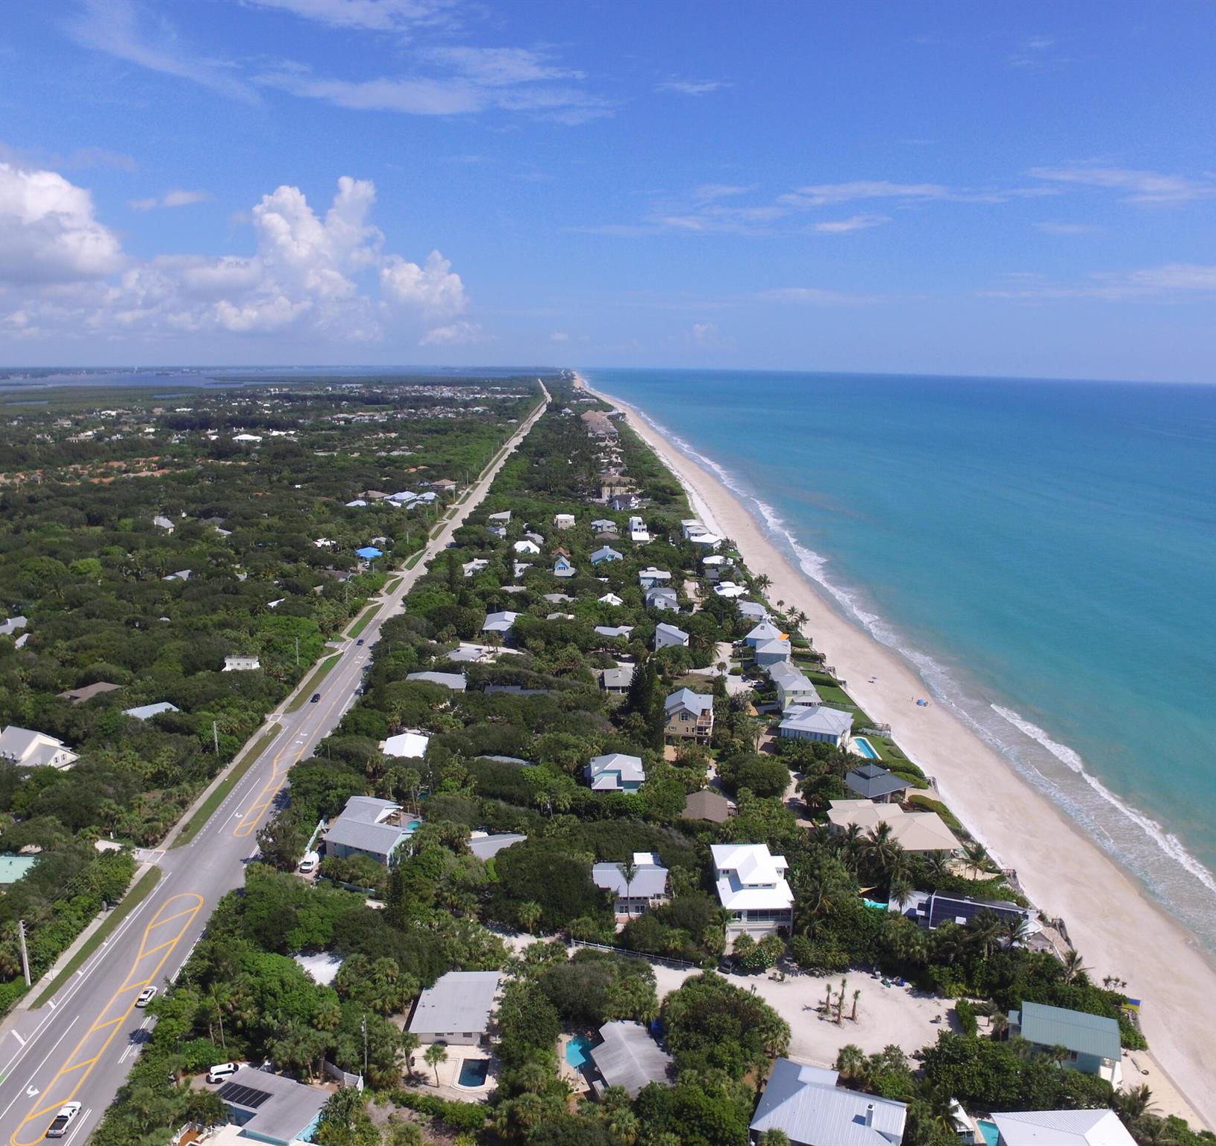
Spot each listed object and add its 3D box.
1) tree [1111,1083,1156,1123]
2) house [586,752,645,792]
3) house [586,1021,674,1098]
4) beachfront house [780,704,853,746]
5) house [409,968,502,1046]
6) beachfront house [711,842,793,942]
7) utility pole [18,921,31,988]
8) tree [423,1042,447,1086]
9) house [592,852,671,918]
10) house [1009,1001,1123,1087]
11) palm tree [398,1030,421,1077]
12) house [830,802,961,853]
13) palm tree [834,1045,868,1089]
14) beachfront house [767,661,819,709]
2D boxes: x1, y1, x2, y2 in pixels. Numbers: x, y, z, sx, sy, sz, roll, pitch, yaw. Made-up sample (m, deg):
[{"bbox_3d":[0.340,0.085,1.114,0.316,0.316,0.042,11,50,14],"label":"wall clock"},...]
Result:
[{"bbox_3d":[76.432,76.951,128.021,5.600,5.800,5.600,0,13,-1],"label":"tree"},{"bbox_3d":[2.561,53.198,230.758,13.800,8.000,12.500,1,13,1],"label":"house"},{"bbox_3d":[3.662,74.862,135.617,10.000,4.400,13.500,-7,15,-29],"label":"house"},{"bbox_3d":[62.145,44.774,262.557,18.000,6.600,16.800,6,14,21],"label":"beachfront house"},{"bbox_3d":[-25.882,74.051,150.752,12.700,3.600,14.600,1,13,1],"label":"house"},{"bbox_3d":[27.550,59.730,168.810,13.200,10.800,17.500,0,13,-2],"label":"beachfront house"},{"bbox_3d":[-100.425,65.517,152.118,0.700,12.200,0.500,0,13,-1],"label":"utility pole"},{"bbox_3d":[-25.040,70.910,126.540,3.600,6.900,3.600,1,13,0],"label":"tree"},{"bbox_3d":[4.440,60.310,170.890,14.700,8.000,10.600,0,13,-2],"label":"house"},{"bbox_3d":[72.586,73.845,140.153,15.500,6.200,9.600,5,14,17],"label":"house"},{"bbox_3d":[-29.130,70.310,128.780,3.500,6.900,3.500,1,13,0],"label":"palm tree"},{"bbox_3d":[67.570,60.167,210.614,27.200,5.500,23.500,1,13,3],"label":"house"},{"bbox_3d":[35.060,71.520,128.000,4.600,6.900,4.600,1,13,0],"label":"palm tree"},{"bbox_3d":[62.779,37.949,295.288,13.000,9.500,21.500,1,13,2],"label":"beachfront house"}]

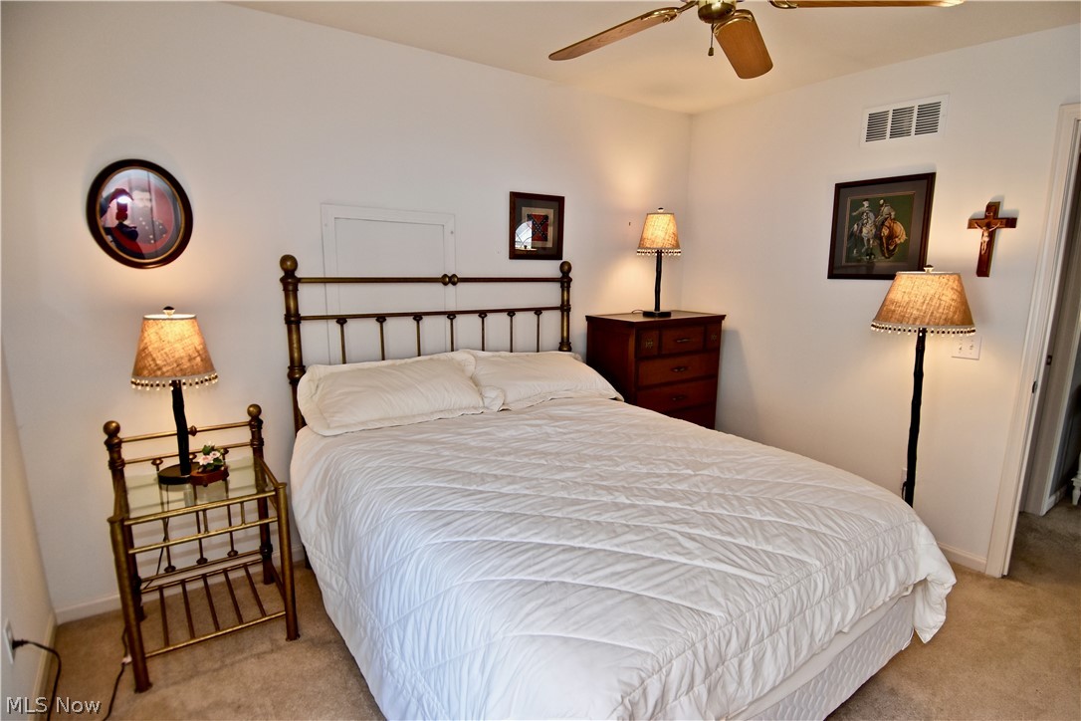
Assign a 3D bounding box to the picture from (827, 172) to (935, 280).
[{"bbox_3d":[1.800,-0.692,2.874,0.025,0.527,0.469,-8,13,-39],"label":"picture"}]

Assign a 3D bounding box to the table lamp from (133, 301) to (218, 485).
[{"bbox_3d":[-1.318,0.128,1.959,0.270,0.635,0.270,-7,12,-35],"label":"table lamp"}]

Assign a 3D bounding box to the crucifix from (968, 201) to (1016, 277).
[{"bbox_3d":[2.098,-0.561,2.523,0.030,0.338,0.160,-8,13,-39],"label":"crucifix"}]

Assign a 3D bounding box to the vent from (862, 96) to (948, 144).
[{"bbox_3d":[1.837,-1.207,2.745,0.015,0.212,0.391,-8,13,-39],"label":"vent"}]

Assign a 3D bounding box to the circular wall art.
[{"bbox_3d":[-1.517,-0.552,2.061,0.323,0.405,0.030,-7,12,-35],"label":"circular wall art"}]

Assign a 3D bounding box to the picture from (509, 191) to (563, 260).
[{"bbox_3d":[-0.018,-0.762,3.103,0.371,0.364,0.020,-7,12,-35],"label":"picture"}]

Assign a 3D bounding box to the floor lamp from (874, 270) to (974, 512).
[{"bbox_3d":[1.813,0.291,2.649,0.405,1.481,0.405,-8,13,-39],"label":"floor lamp"}]

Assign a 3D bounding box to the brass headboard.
[{"bbox_3d":[-0.464,0.188,2.832,1.555,1.415,0.075,-7,12,-35],"label":"brass headboard"}]

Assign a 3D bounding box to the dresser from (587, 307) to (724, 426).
[{"bbox_3d":[0.719,0.264,3.496,0.773,1.107,0.438,-7,12,-35],"label":"dresser"}]

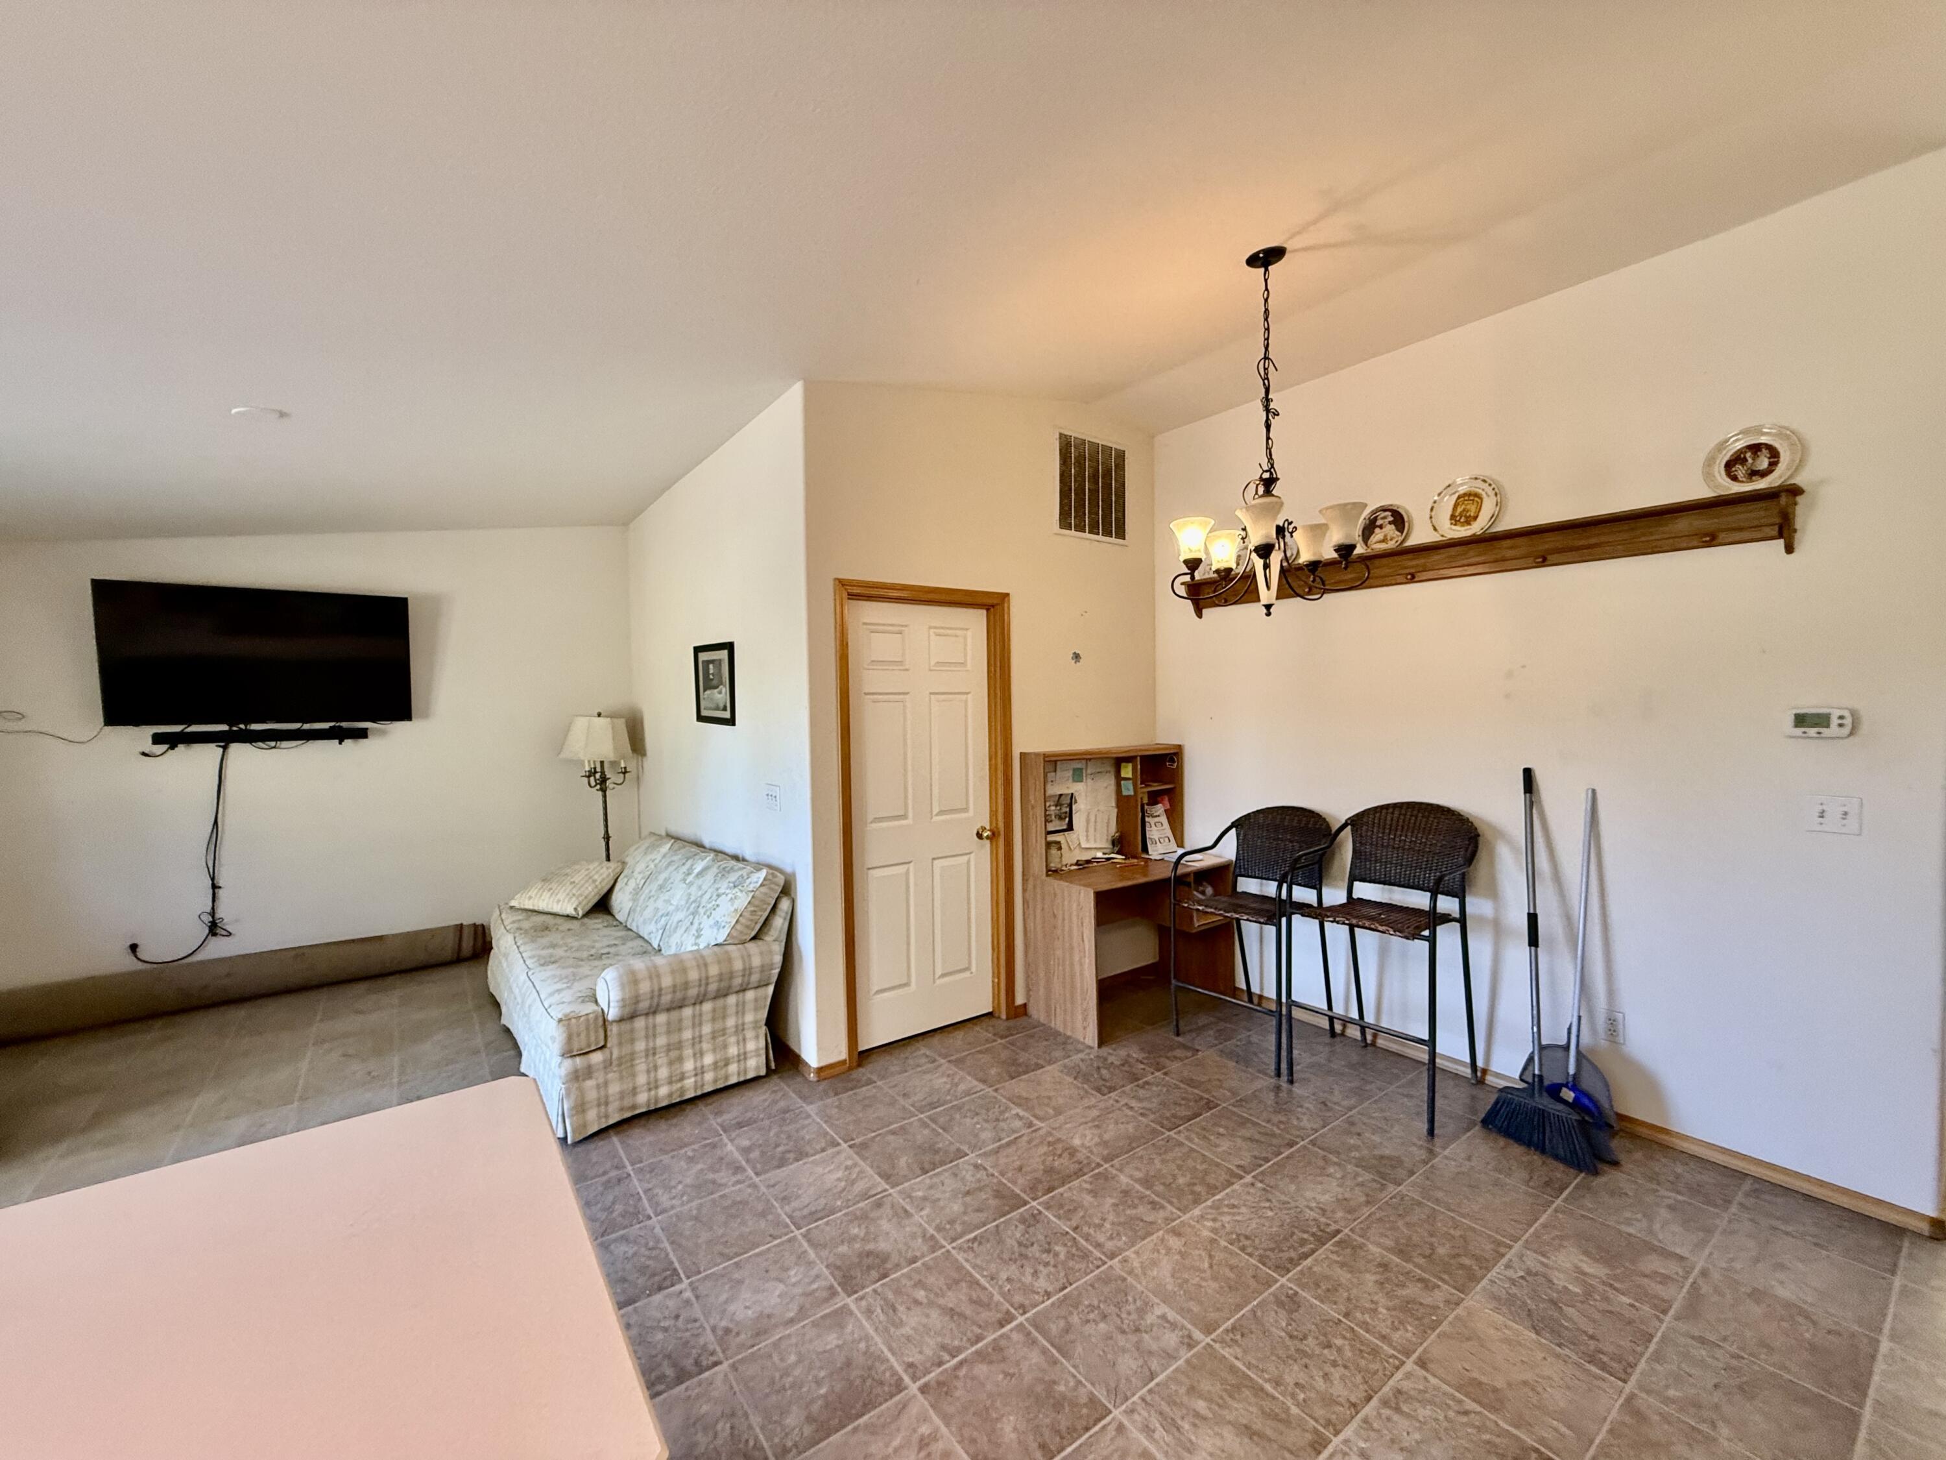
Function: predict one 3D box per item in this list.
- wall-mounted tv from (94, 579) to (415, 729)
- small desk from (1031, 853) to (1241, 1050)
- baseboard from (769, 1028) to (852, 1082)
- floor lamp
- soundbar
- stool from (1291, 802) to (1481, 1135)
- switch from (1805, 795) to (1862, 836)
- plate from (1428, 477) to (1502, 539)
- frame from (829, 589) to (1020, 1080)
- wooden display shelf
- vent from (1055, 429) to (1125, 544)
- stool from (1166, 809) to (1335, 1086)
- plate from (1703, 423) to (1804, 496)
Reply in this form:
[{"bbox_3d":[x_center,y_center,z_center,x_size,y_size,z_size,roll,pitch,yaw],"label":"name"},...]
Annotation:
[{"bbox_3d":[-3.984,-0.412,4.451,1.308,0.754,0.075,-3,11,-36],"label":"wall-mounted tv"},{"bbox_3d":[0.822,1.065,4.080,1.025,0.728,0.515,-3,3,-36],"label":"small desk"},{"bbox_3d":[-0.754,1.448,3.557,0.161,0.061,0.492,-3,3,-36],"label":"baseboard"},{"bbox_3d":[-2.402,0.661,5.137,0.430,1.552,0.430,-2,3,-36],"label":"floor lamp"},{"bbox_3d":[-4.018,0.037,4.478,0.915,0.062,0.090,-2,3,-36],"label":"soundbar"},{"bbox_3d":[1.686,0.877,3.176,0.620,1.142,0.565,-2,3,-39],"label":"stool"},{"bbox_3d":[2.637,0.262,2.415,0.013,0.114,0.117,-3,3,-36],"label":"switch"},{"bbox_3d":[1.986,-0.892,3.182,0.033,0.260,0.262,12,-6,-36],"label":"plate"},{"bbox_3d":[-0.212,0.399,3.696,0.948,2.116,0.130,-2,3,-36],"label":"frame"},{"bbox_3d":[1.851,-0.670,3.337,0.131,0.198,2.298,-3,3,-36],"label":"wooden display shelf"},{"bbox_3d":[0.649,-1.291,4.229,0.550,0.548,0.028,-2,3,-36],"label":"vent"},{"bbox_3d":[1.329,0.902,3.641,0.605,1.070,0.555,-2,3,-37],"label":"stool"},{"bbox_3d":[2.452,-0.847,2.482,0.027,0.228,0.228,9,-4,-36],"label":"plate"}]

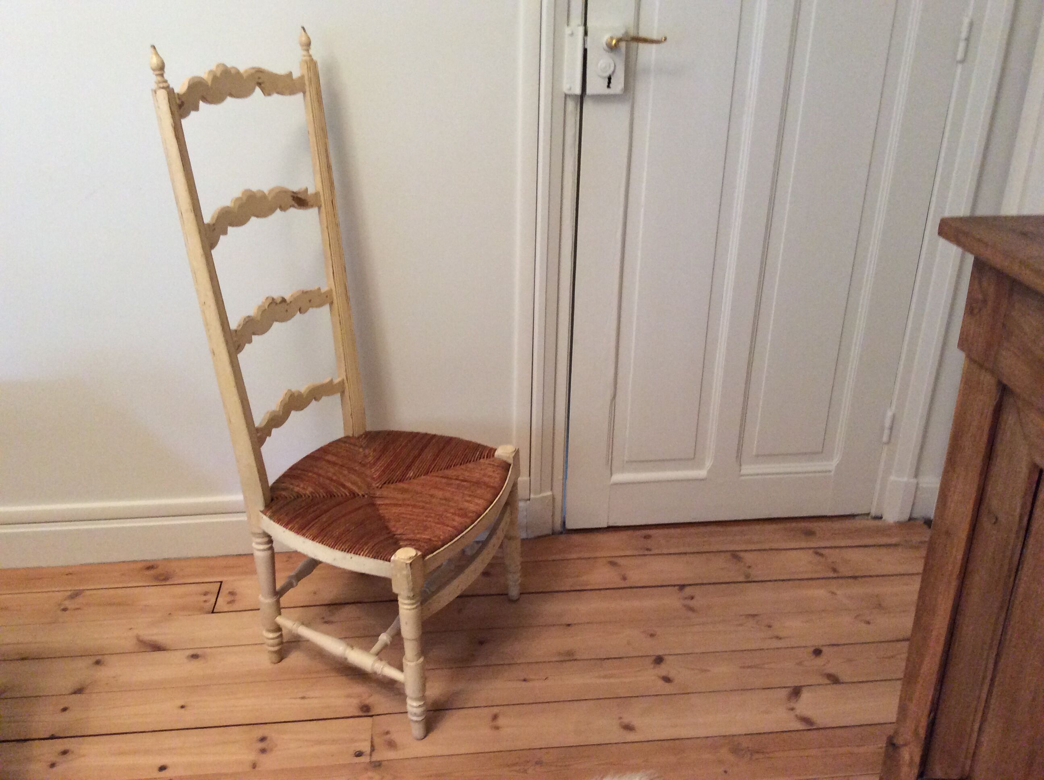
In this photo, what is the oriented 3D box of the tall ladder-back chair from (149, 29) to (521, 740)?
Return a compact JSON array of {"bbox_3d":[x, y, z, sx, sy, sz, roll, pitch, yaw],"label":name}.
[{"bbox_3d":[-0.269,-0.021,1.682,0.449,1.110,0.453,11,26,20],"label":"tall ladder-back chair"}]

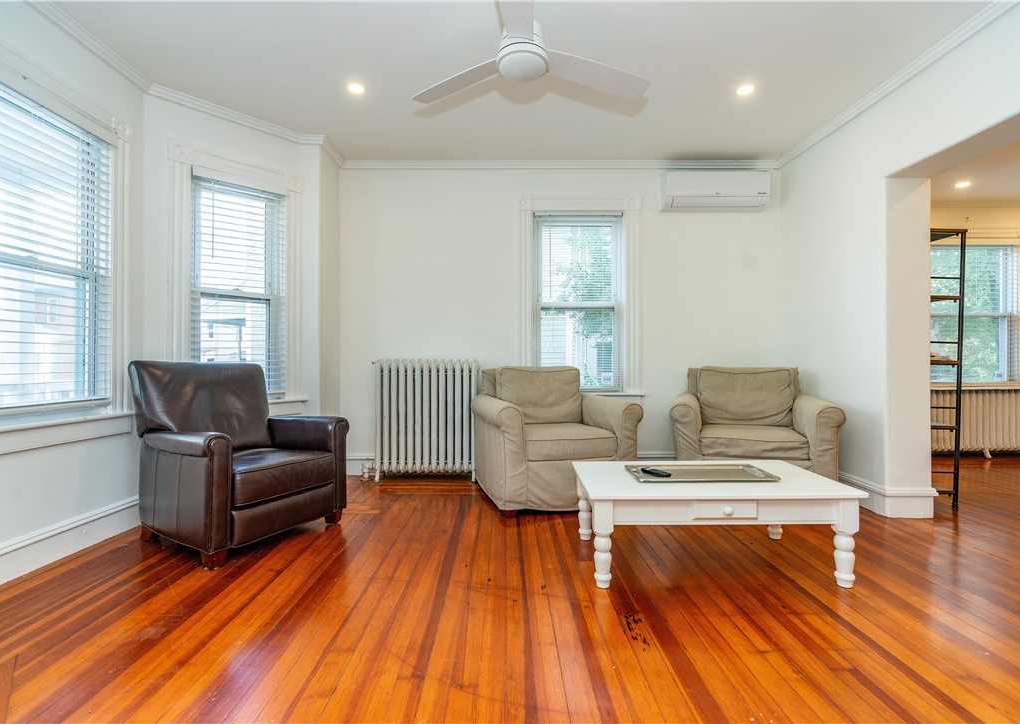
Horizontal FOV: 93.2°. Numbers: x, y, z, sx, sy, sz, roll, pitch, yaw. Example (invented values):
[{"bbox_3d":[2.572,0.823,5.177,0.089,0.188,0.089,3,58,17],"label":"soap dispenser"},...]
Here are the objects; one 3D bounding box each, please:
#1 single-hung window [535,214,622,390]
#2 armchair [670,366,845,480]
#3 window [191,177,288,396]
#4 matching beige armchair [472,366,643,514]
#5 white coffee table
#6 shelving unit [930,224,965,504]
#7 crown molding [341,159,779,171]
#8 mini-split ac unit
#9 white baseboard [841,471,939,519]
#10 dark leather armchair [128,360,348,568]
[{"bbox_3d":[0.580,-0.507,4.080,0.740,1.490,0.100,0,0,0],"label":"single-hung window"},{"bbox_3d":[1.615,0.494,3.400,1.010,0.900,0.890,0,0,14],"label":"armchair"},{"bbox_3d":[-1.840,-0.485,3.300,0.100,1.450,0.610,0,0,45],"label":"window"},{"bbox_3d":[0.315,0.494,3.465,1.010,0.900,0.890,0,0,-13],"label":"matching beige armchair"},{"bbox_3d":[0.900,0.741,2.290,1.135,0.406,0.660,0,0,0],"label":"white coffee table"},{"bbox_3d":[2.745,0.044,3.480,0.360,1.800,0.750,0,0,0],"label":"shelving unit"},{"bbox_3d":[0.425,-1.650,4.020,3.690,0.085,0.065,0,0,0],"label":"crown molding"},{"bbox_3d":[1.675,-1.380,3.955,0.840,0.305,0.190,0,0,0],"label":"mini-split ac unit"},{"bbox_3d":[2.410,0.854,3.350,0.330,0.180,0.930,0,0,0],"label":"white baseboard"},{"bbox_3d":[-1.547,0.466,2.743,0.910,0.955,0.790,0,0,30],"label":"dark leather armchair"}]

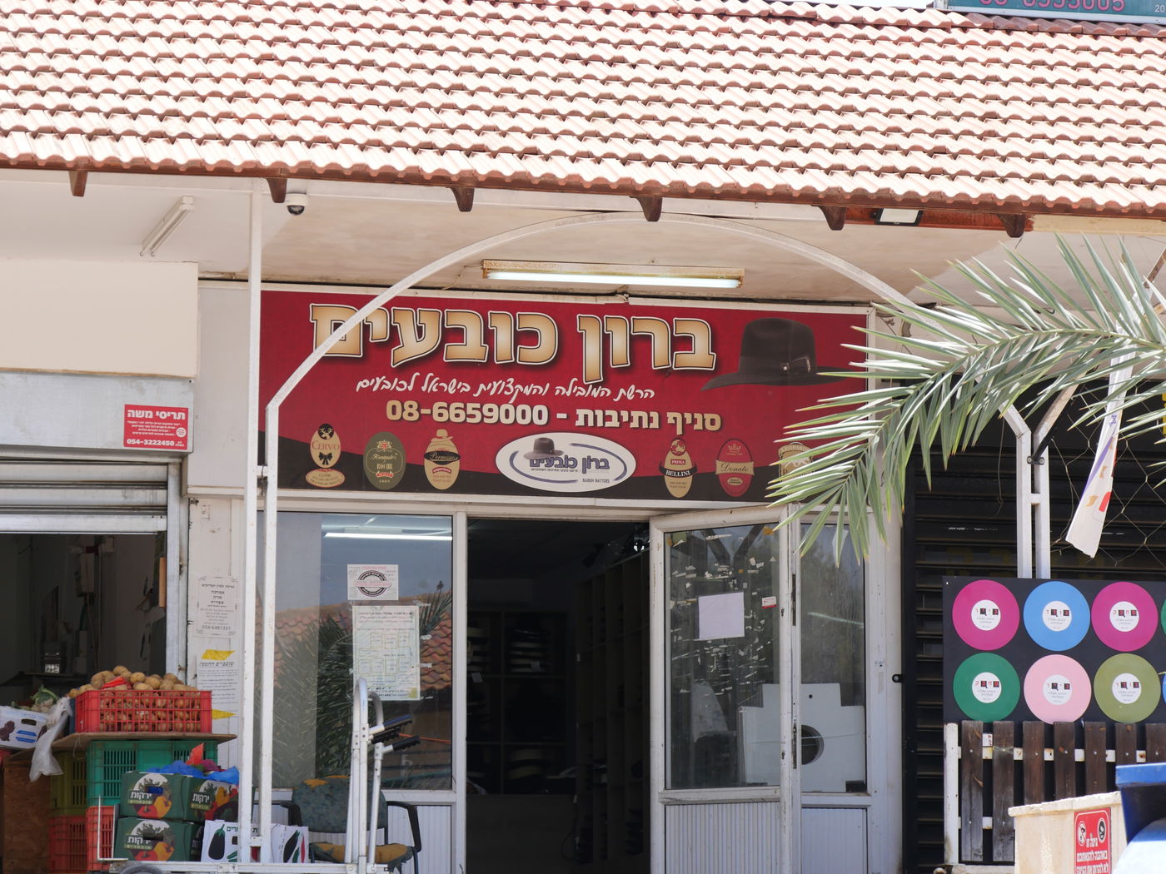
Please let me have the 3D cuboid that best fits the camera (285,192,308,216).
[{"bbox_3d":[-1.192,-0.972,18.250,0.095,0.092,0.095,2,-8,-13],"label":"camera"}]

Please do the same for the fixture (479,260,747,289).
[{"bbox_3d":[0.138,-0.746,20.080,1.230,0.090,0.060,2,-8,-12],"label":"fixture"}]

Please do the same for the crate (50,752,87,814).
[{"bbox_3d":[-2.196,1.653,20.685,0.580,0.295,0.390,2,-8,-13],"label":"crate"}]

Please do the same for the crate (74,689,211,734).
[{"bbox_3d":[-2.008,1.280,20.061,0.570,0.195,0.390,2,-8,-13],"label":"crate"}]

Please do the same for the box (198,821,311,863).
[{"bbox_3d":[-1.395,1.747,18.671,0.320,0.185,0.380,0,-8,21],"label":"box"}]

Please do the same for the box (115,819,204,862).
[{"bbox_3d":[-1.752,1.776,19.026,0.360,0.195,0.470,0,-8,26],"label":"box"}]

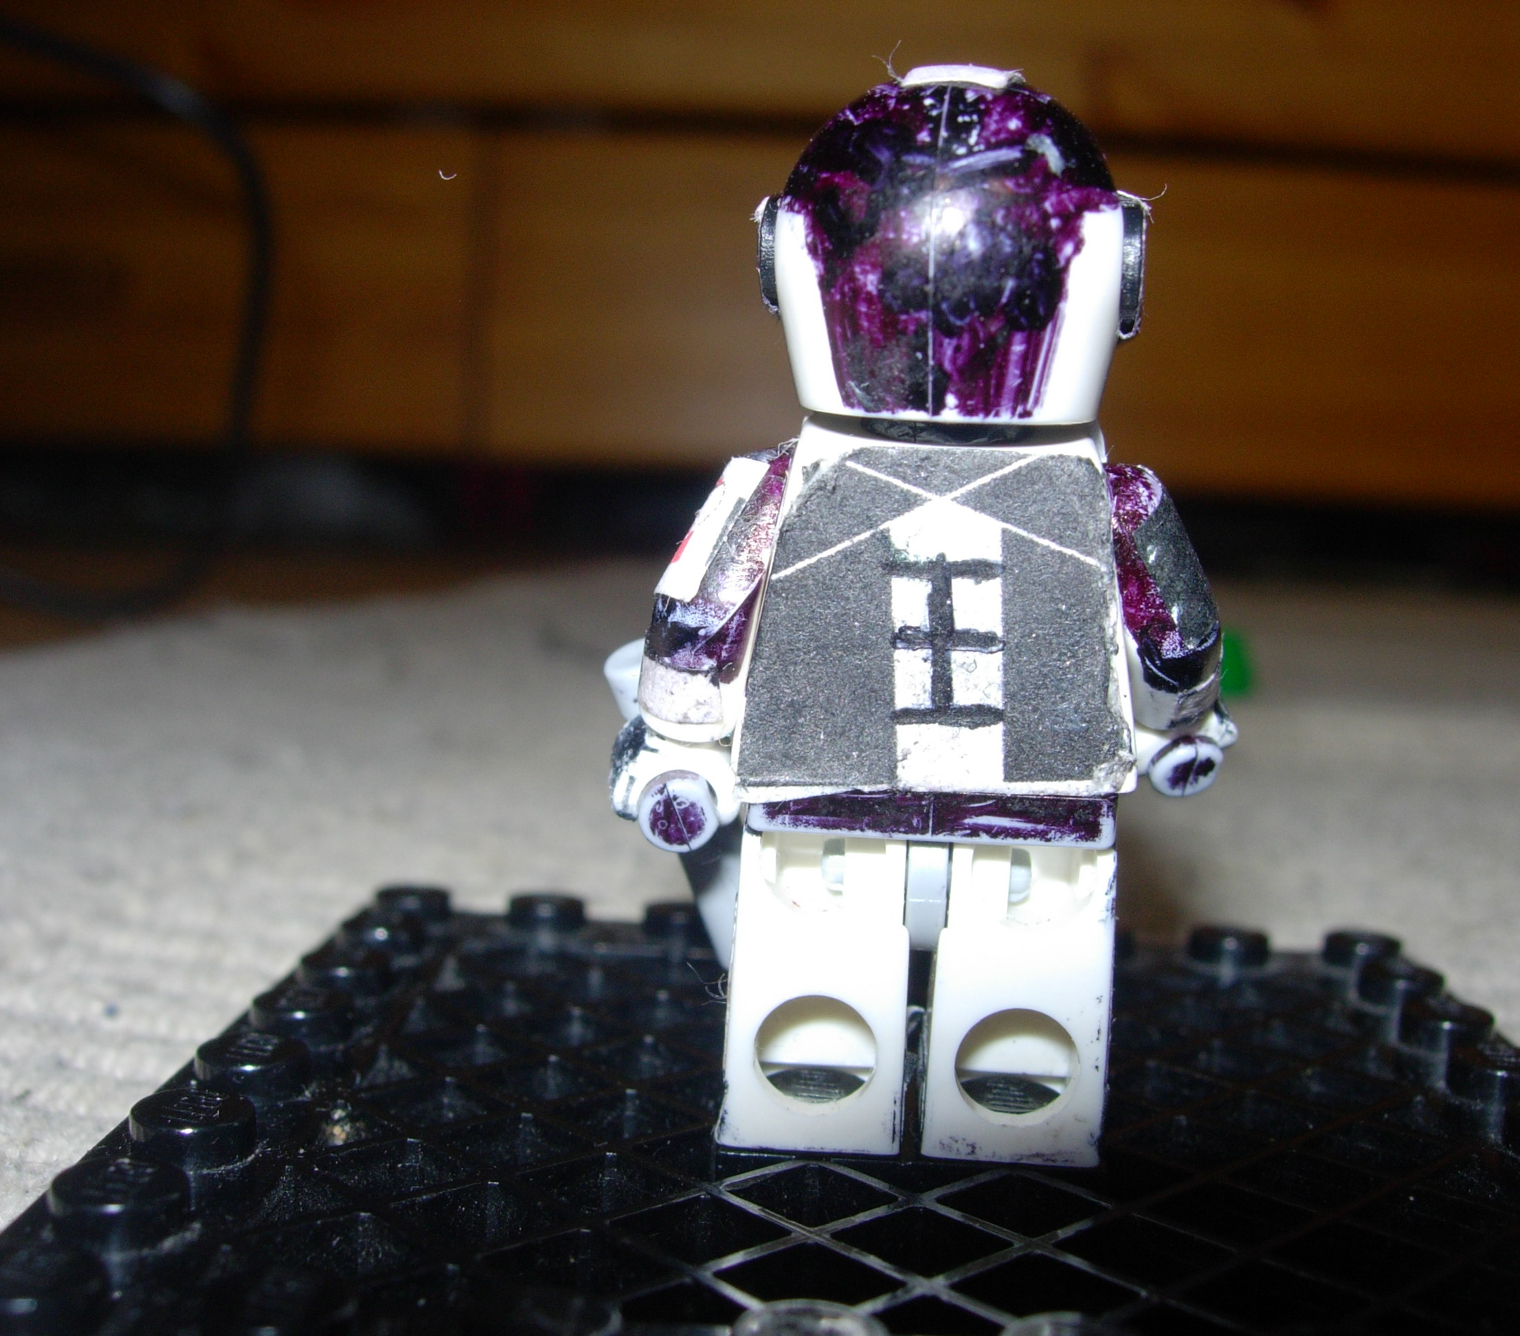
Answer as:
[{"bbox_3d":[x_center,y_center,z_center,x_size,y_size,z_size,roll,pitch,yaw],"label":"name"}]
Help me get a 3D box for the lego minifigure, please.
[{"bbox_3d":[0.007,-0.003,0.084,0.027,0.045,0.015,2,6,2],"label":"lego minifigure"}]

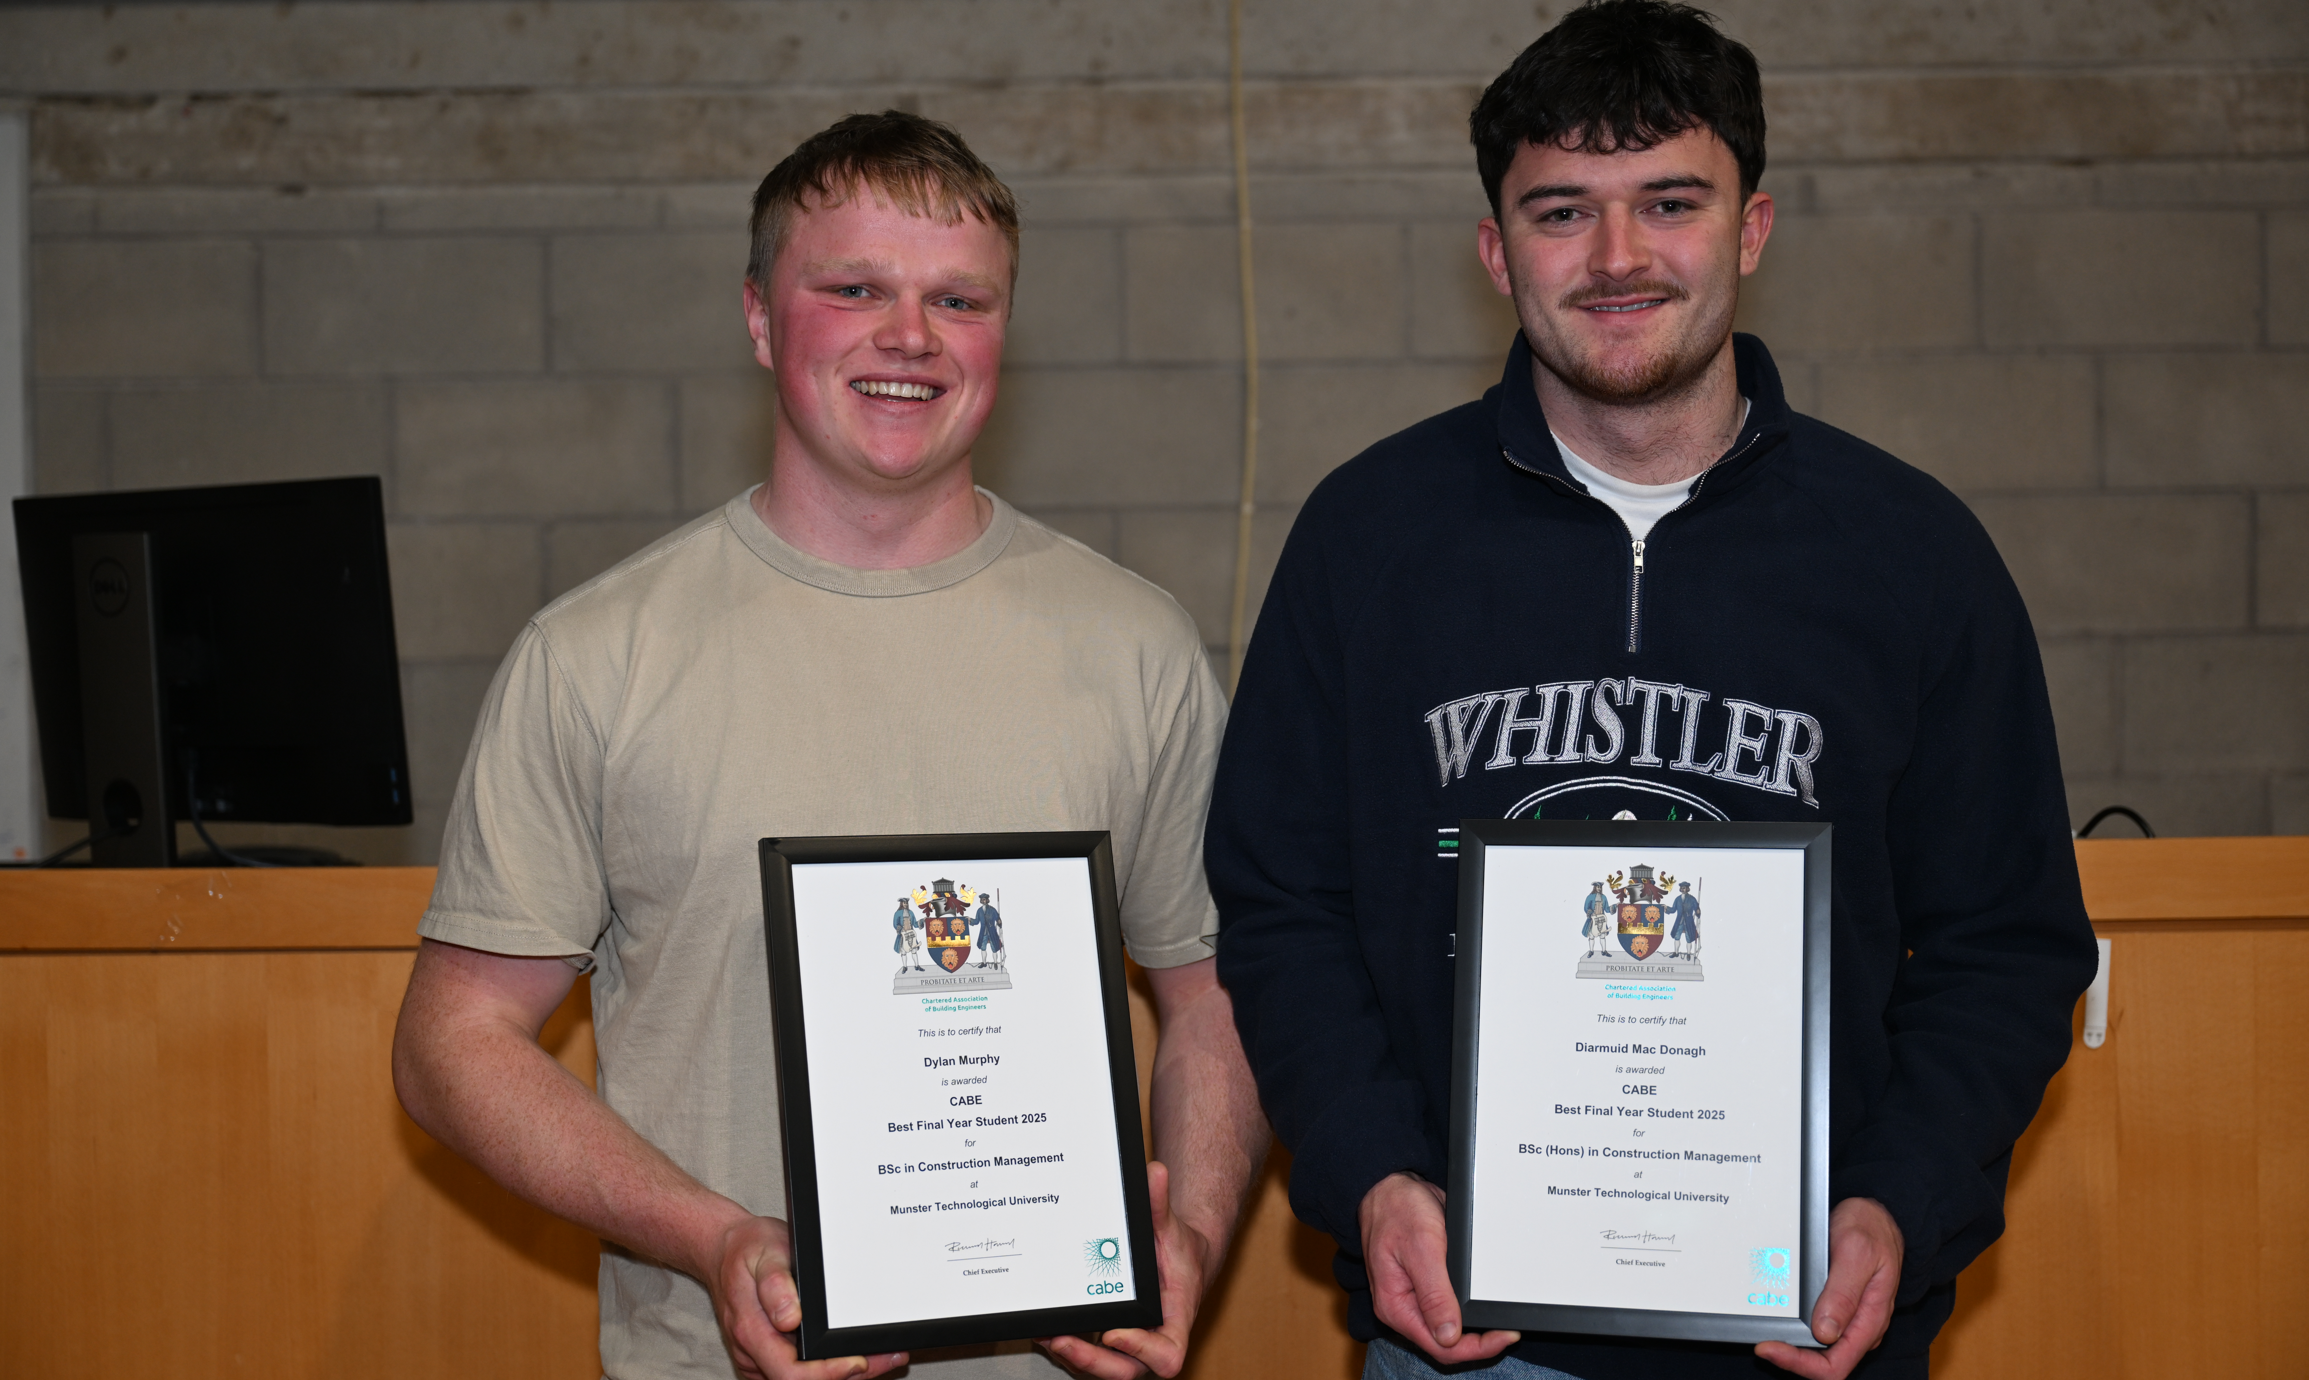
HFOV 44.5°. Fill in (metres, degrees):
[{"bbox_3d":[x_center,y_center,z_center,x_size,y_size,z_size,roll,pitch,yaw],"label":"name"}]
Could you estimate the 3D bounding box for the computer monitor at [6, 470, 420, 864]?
[{"bbox_3d":[-0.900,-0.012,2.650,0.525,0.365,0.185,0,2,33],"label":"computer monitor"}]

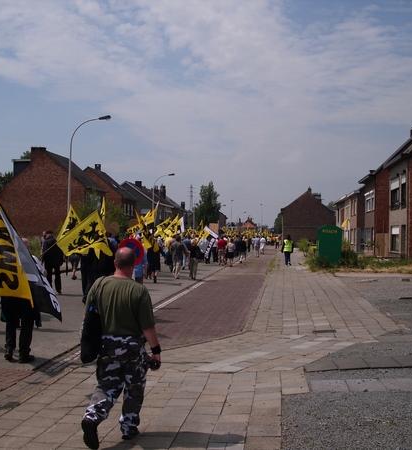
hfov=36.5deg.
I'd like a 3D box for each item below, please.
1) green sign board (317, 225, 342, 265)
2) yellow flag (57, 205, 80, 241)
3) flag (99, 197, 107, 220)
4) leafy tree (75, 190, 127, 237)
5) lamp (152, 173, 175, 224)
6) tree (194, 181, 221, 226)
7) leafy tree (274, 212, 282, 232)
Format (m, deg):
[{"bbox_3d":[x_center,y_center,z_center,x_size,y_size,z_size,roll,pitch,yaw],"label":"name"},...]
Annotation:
[{"bbox_3d":[7.182,1.234,36.200,1.320,2.300,1.200,0,-1,7],"label":"green sign board"},{"bbox_3d":[-3.828,-0.070,17.500,0.800,1.050,0.350,0,-1,0],"label":"yellow flag"},{"bbox_3d":[-3.815,-0.571,23.000,0.320,0.950,0.300,0,-1,0],"label":"flag"},{"bbox_3d":[-8.077,-0.067,48.000,3.800,5.200,3.800,0,-1,7],"label":"leafy tree"},{"bbox_3d":[-4.058,-1.129,60.000,2.100,7.900,0.300,0,-1,7],"label":"lamp"},{"bbox_3d":[0.311,-1.751,97.000,4.100,10.500,4.100,0,-1,7],"label":"tree"},{"bbox_3d":[13.731,0.756,112.000,3.600,6.000,3.600,0,-1,7],"label":"leafy tree"}]

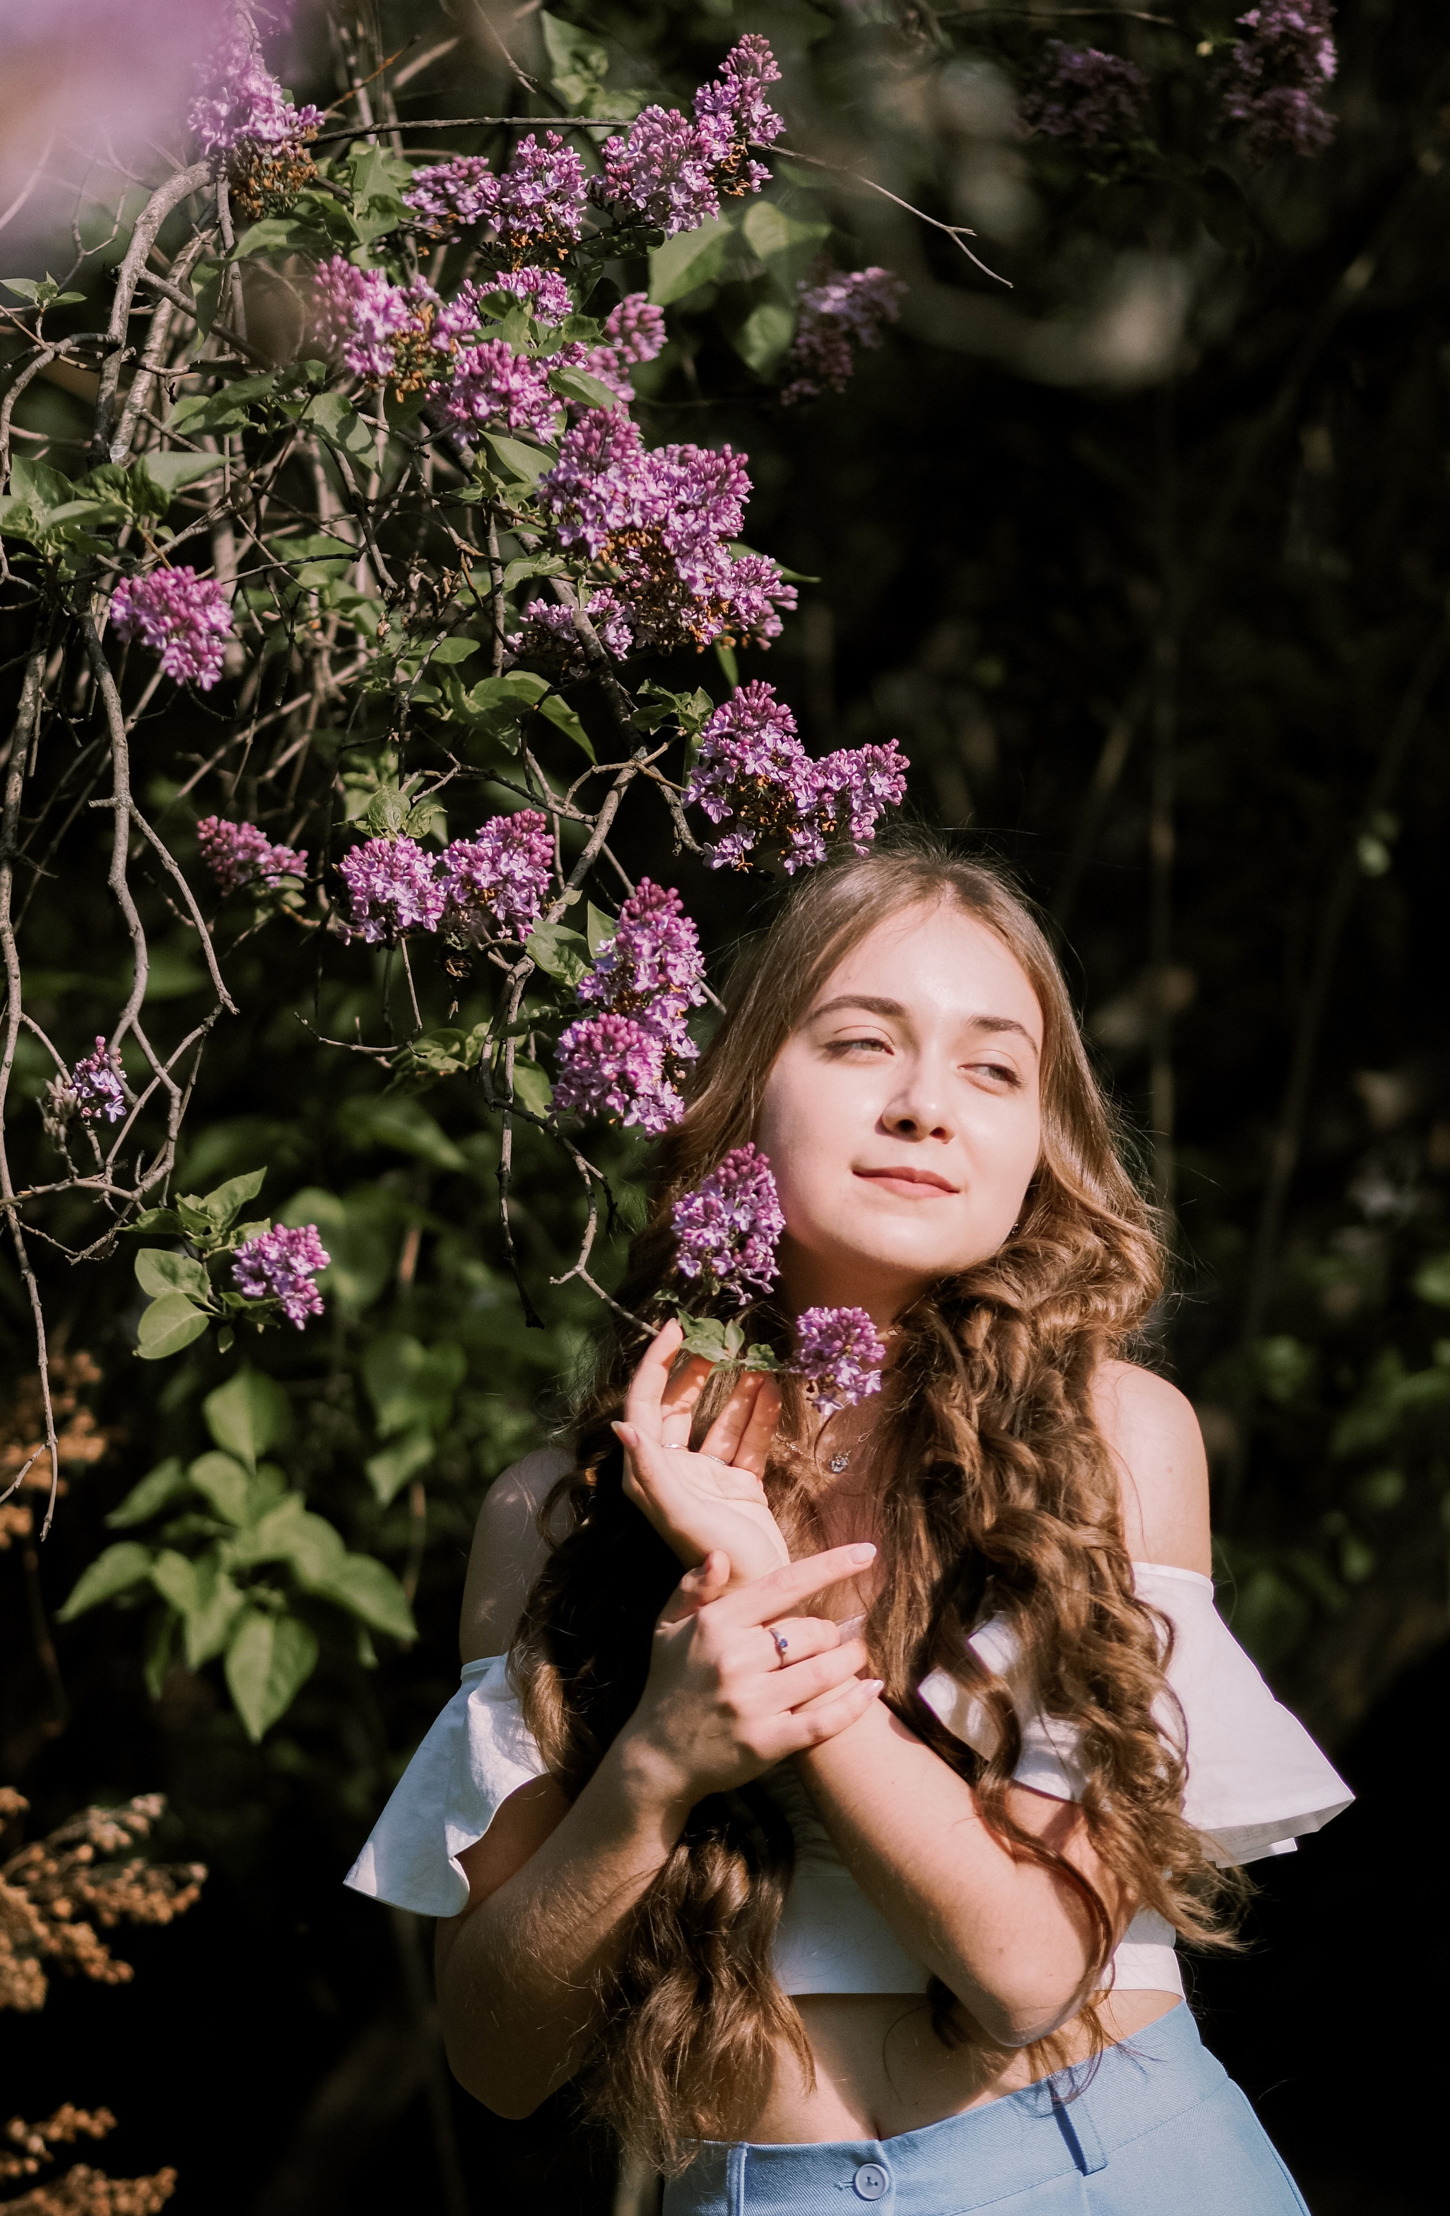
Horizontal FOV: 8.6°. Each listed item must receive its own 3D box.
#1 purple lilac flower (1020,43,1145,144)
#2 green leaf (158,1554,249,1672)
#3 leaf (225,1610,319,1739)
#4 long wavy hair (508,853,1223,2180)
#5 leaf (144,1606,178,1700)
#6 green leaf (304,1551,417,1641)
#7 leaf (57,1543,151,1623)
[{"bbox_3d":[0.190,-0.539,5.100,0.066,0.054,0.056,0,0,0],"label":"purple lilac flower"},{"bbox_3d":[-0.293,0.283,5.400,0.048,0.063,0.030,6,-15,1],"label":"green leaf"},{"bbox_3d":[-0.255,0.319,5.400,0.050,0.071,0.022,6,-15,1],"label":"leaf"},{"bbox_3d":[0.072,0.193,4.650,0.340,0.640,0.270,0,0,-12],"label":"long wavy hair"},{"bbox_3d":[-0.317,0.306,5.420,0.022,0.055,0.025,3,-10,30],"label":"leaf"},{"bbox_3d":[-0.205,0.275,5.400,0.070,0.040,0.030,32,-15,1],"label":"green leaf"},{"bbox_3d":[-0.348,0.266,5.400,0.064,0.036,0.030,-32,-15,-1],"label":"leaf"}]

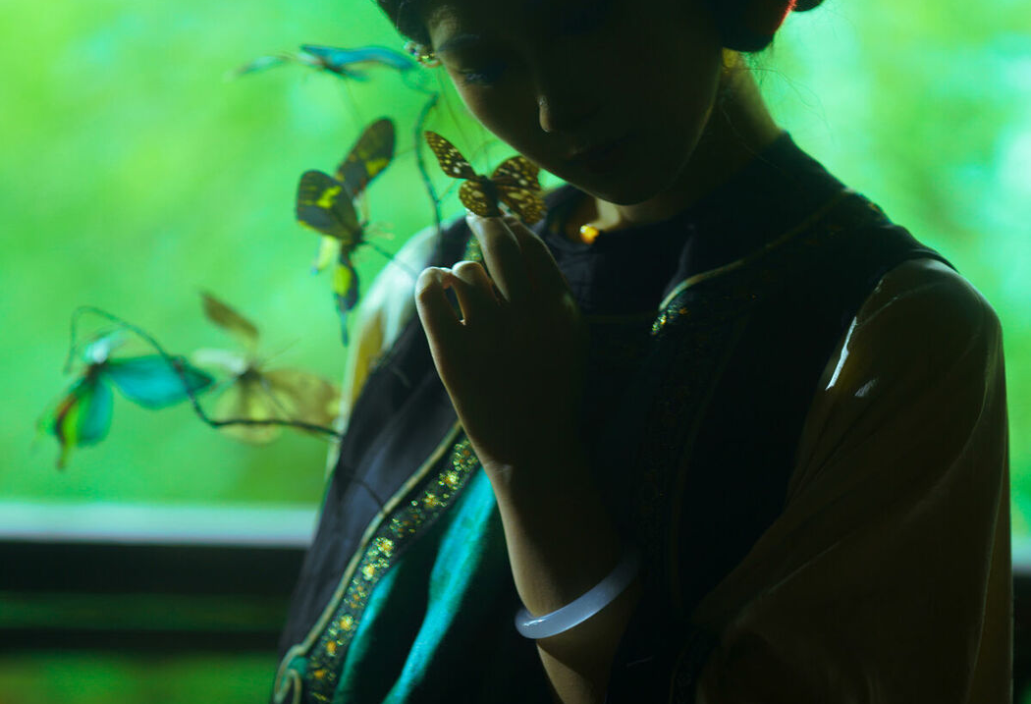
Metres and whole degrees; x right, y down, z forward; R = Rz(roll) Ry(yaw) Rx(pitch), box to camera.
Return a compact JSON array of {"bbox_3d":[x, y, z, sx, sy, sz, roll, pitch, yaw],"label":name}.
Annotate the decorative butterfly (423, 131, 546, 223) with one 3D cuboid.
[{"bbox_3d":[-0.014,-0.091,1.890,0.065,0.048,0.025,-6,-21,1],"label":"decorative butterfly"}]

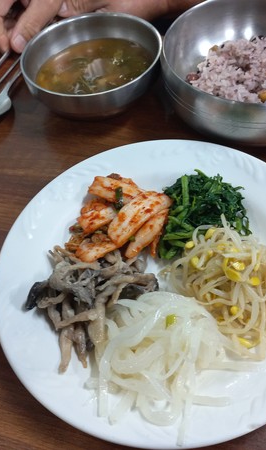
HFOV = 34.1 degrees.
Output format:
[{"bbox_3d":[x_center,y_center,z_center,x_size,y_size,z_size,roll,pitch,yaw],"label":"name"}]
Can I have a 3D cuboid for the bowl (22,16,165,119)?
[{"bbox_3d":[-0.040,-0.158,0.450,0.140,0.051,0.140,-3,54,5],"label":"bowl"}]

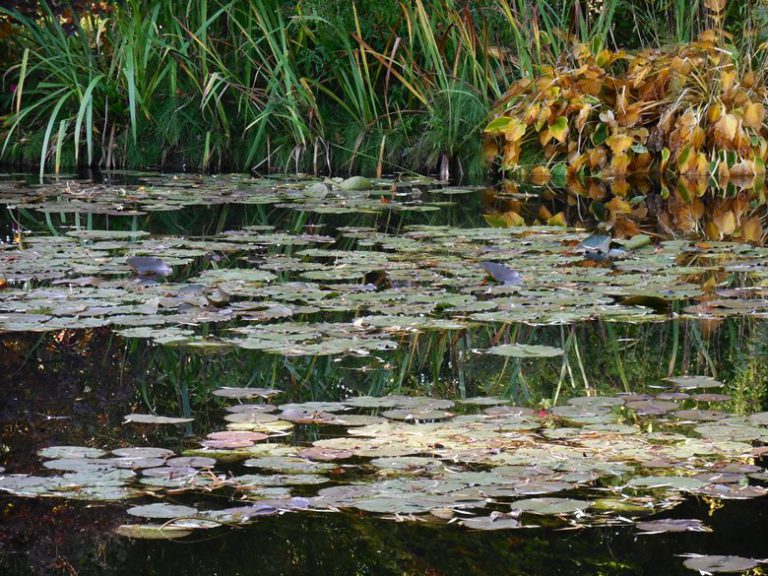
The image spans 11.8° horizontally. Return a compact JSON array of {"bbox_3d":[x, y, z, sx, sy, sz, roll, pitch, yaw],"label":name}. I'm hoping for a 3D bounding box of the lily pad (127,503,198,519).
[{"bbox_3d":[-0.550,0.553,9.200,0.177,0.014,0.178,0,8,0],"label":"lily pad"}]

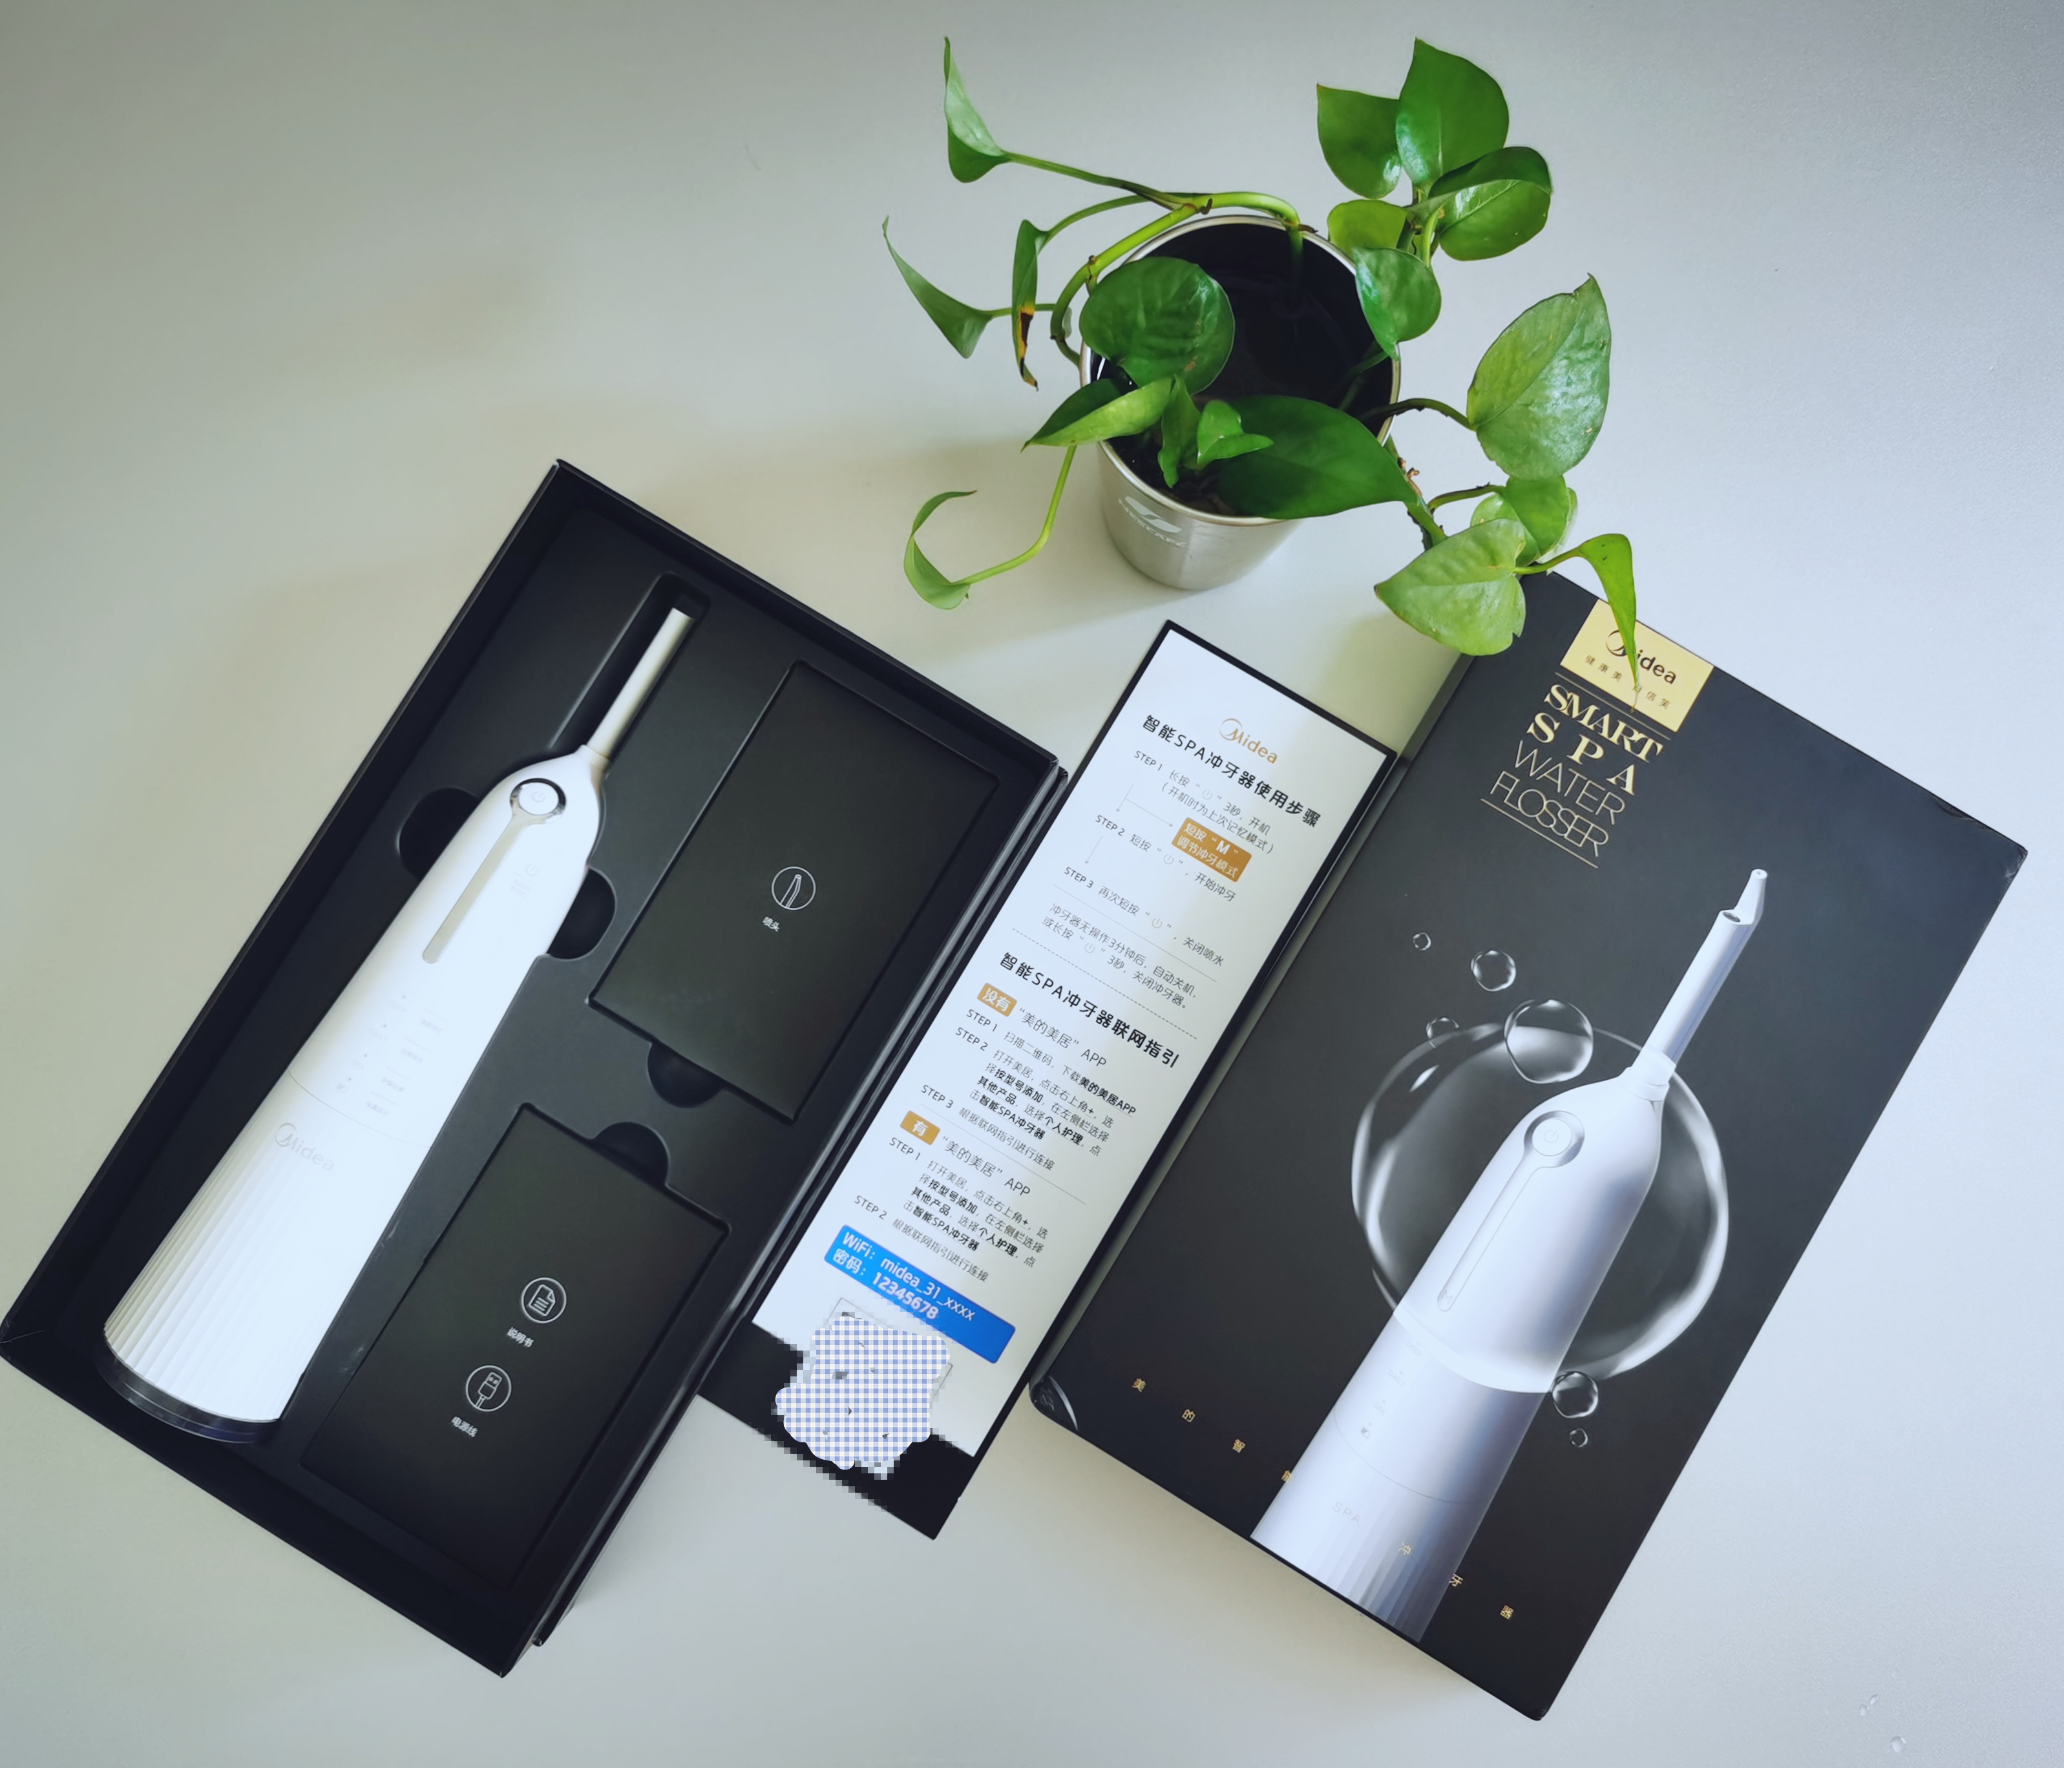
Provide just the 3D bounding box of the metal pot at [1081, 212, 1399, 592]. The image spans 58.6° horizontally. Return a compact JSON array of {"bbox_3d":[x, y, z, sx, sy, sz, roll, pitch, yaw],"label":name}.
[{"bbox_3d":[0.056,-0.134,0.557,0.087,0.117,0.087,0,84,0],"label":"metal pot"}]

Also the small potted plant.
[{"bbox_3d":[0.066,-0.142,0.541,0.210,0.150,0.170,0,84,0],"label":"small potted plant"}]

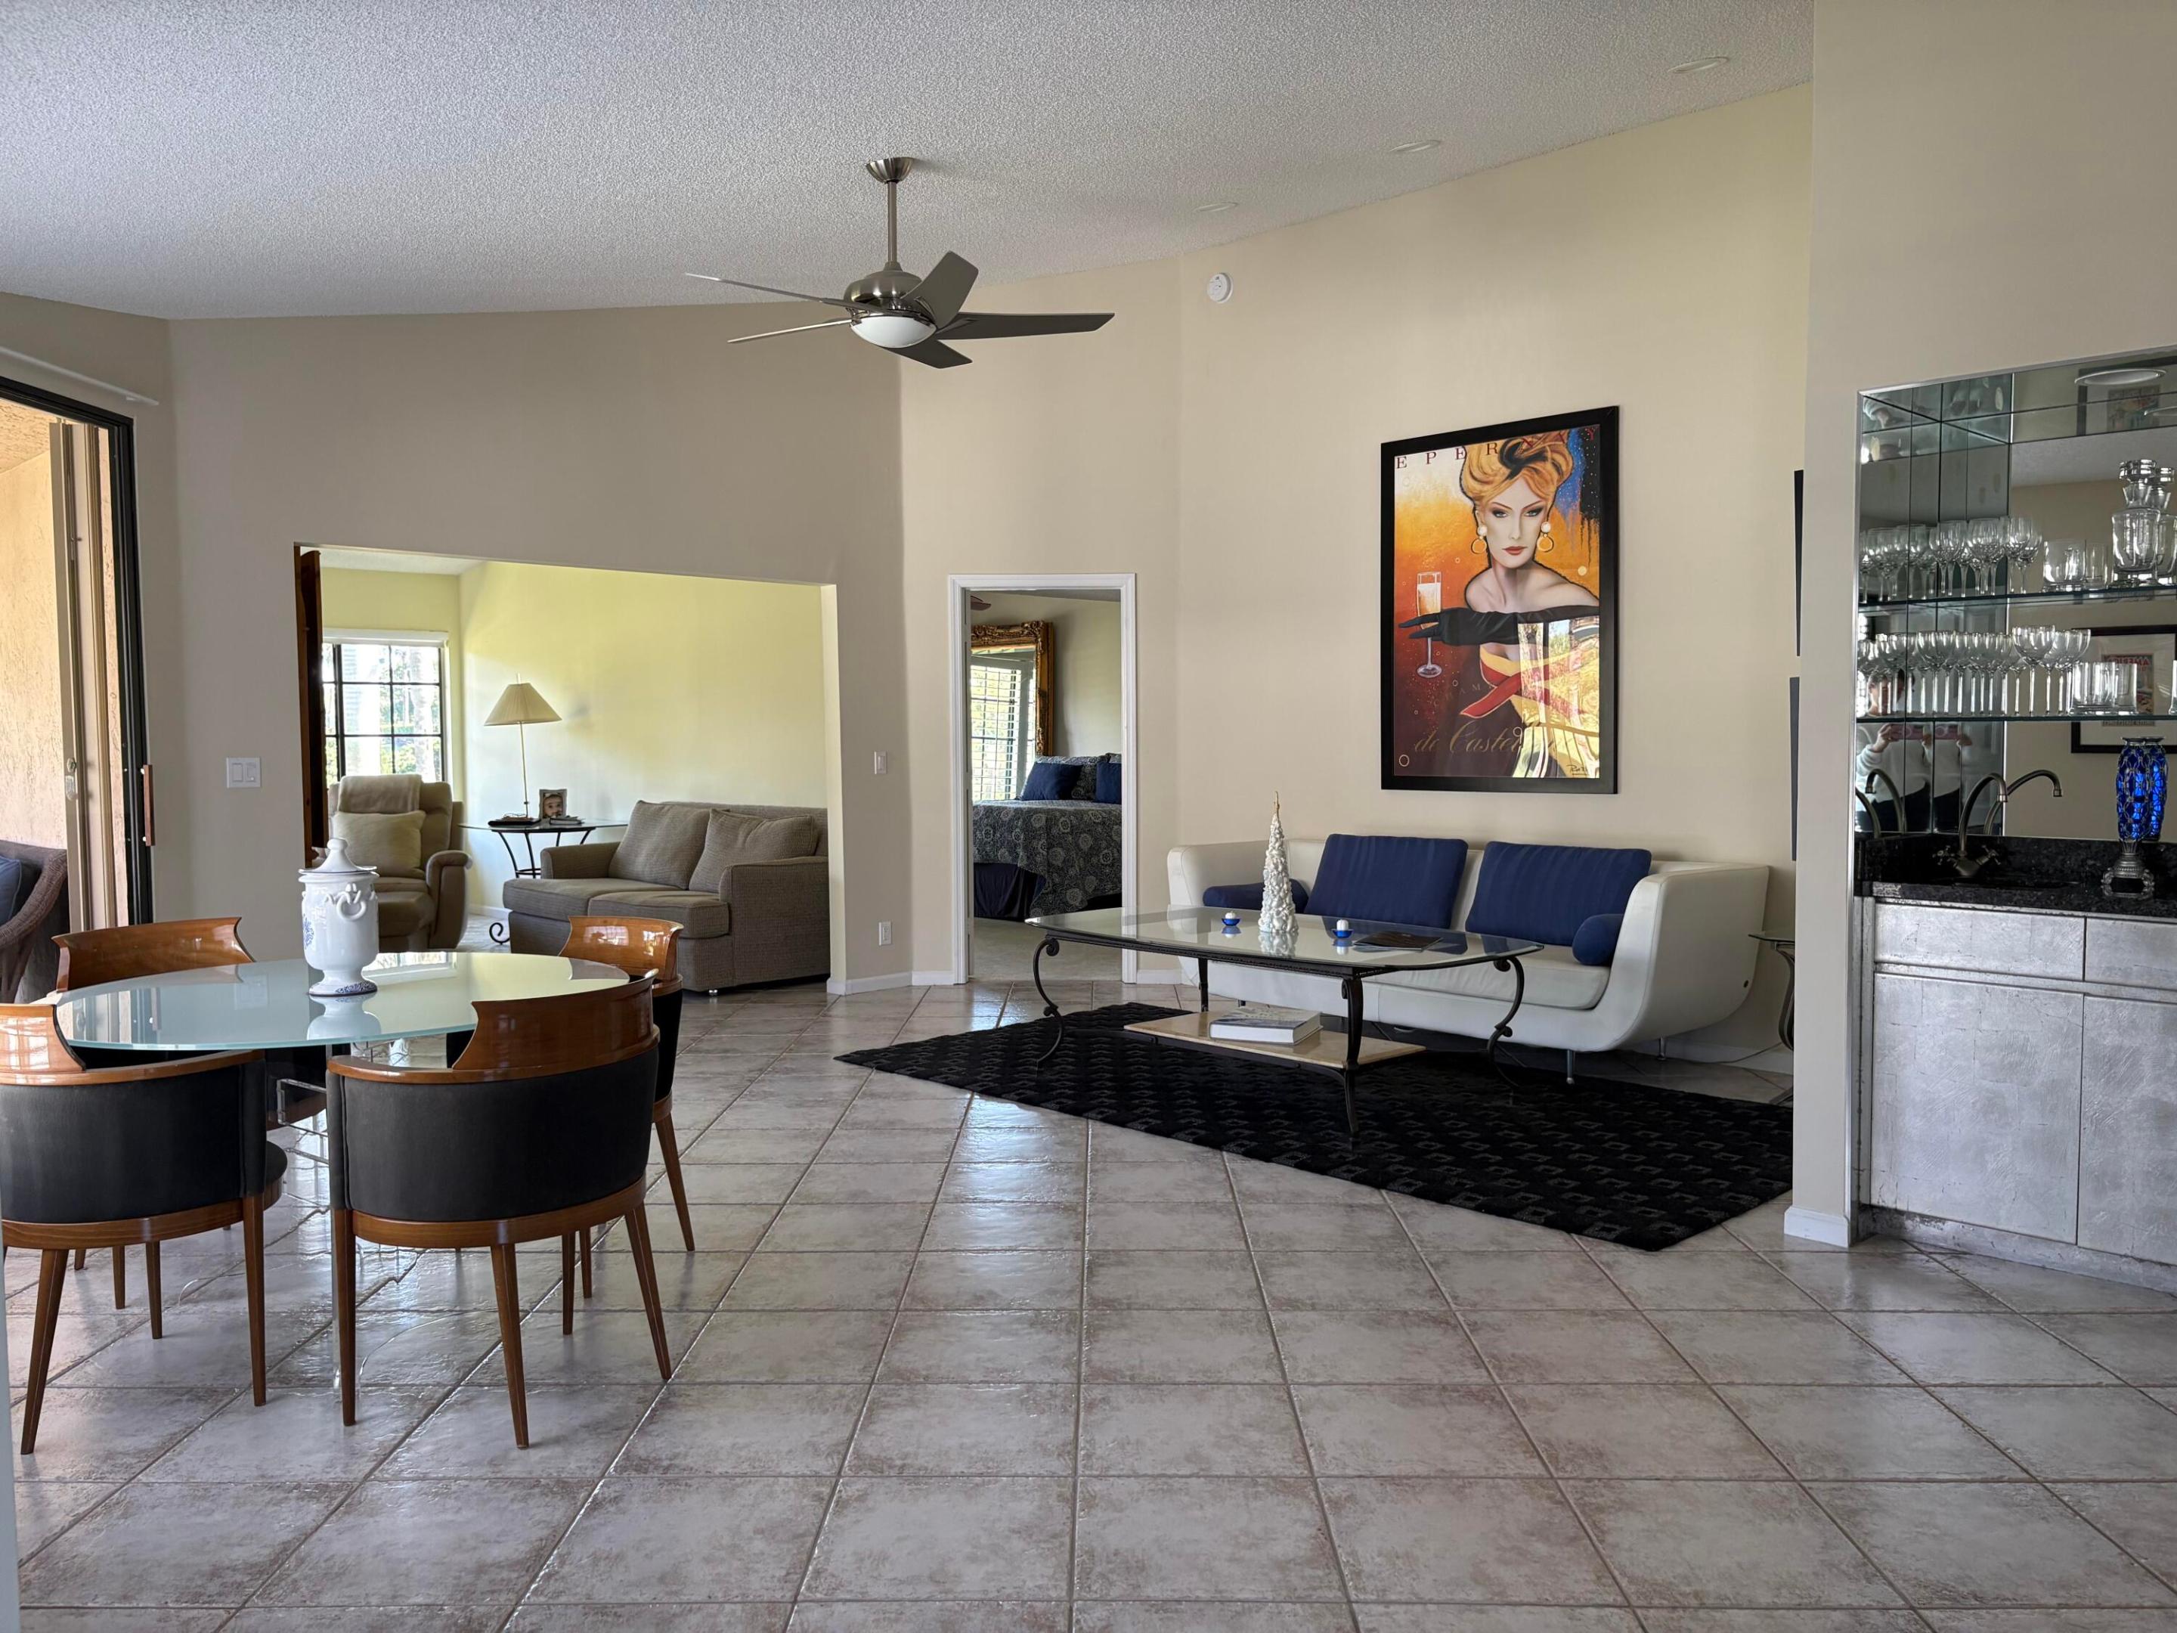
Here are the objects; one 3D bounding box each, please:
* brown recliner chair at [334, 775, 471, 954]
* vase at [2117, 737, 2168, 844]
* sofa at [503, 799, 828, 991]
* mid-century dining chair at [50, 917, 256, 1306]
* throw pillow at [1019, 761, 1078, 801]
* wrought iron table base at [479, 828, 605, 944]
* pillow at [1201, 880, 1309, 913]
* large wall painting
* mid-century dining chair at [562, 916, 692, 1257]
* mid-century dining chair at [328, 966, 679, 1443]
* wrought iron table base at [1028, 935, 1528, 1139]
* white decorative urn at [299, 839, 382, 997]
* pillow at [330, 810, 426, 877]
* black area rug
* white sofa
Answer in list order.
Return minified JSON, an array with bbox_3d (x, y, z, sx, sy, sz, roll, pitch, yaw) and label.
[{"bbox_3d":[-4.329,0.271,10.186,0.950,1.030,0.970,-1,3,-19],"label":"brown recliner chair"},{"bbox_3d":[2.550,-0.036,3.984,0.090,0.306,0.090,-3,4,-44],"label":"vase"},{"bbox_3d":[-2.297,0.388,8.950,1.900,0.910,0.950,3,4,44],"label":"sofa"},{"bbox_3d":[-2.200,0.688,4.029,0.525,0.820,0.600,1,3,29],"label":"mid-century dining chair"},{"bbox_3d":[-0.307,-0.267,12.853,0.470,0.350,0.150,3,-22,45],"label":"throw pillow"},{"bbox_3d":[-3.334,0.448,10.033,0.690,0.720,0.690,-1,3,-18],"label":"wrought iron table base"},{"bbox_3d":[0.763,0.406,7.480,0.540,0.190,0.190,-3,4,-44],"label":"pillow"},{"bbox_3d":[1.727,-0.880,6.981,0.040,1.551,1.155,-3,4,-44],"label":"large wall painting"},{"bbox_3d":[-1.276,0.681,4.001,0.575,0.815,0.510,2,4,38],"label":"mid-century dining chair"},{"bbox_3d":[-1.133,0.721,3.202,0.510,0.815,0.575,1,3,29],"label":"mid-century dining chair"},{"bbox_3d":[0.621,0.727,5.924,0.870,0.520,1.570,-3,4,-44],"label":"wrought iron table base"},{"bbox_3d":[-1.564,0.210,3.430,0.158,0.329,0.165,-3,4,-45],"label":"white decorative urn"},{"bbox_3d":[-4.422,0.168,10.170,0.550,0.400,0.150,0,-12,-5],"label":"pillow"},{"bbox_3d":[0.836,0.994,5.966,1.810,0.012,3.525,-3,4,-44],"label":"black area rug"},{"bbox_3d":[1.474,0.557,6.829,0.789,0.800,2.404,-3,4,-44],"label":"white sofa"}]

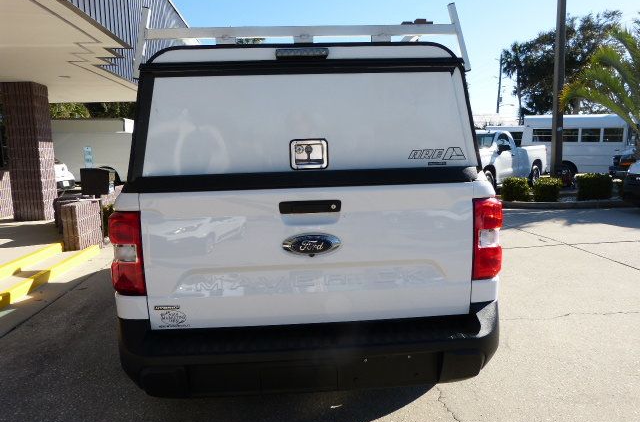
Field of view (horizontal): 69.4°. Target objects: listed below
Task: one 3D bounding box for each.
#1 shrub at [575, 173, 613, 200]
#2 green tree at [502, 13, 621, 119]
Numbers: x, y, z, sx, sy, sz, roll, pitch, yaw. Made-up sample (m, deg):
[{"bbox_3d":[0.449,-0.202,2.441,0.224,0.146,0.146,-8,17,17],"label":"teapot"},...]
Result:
[{"bbox_3d":[6.905,-0.634,11.586,0.840,0.640,0.800,-1,7,0],"label":"shrub"},{"bbox_3d":[17.646,-8.858,34.212,8.800,11.000,8.000,-1,7,0],"label":"green tree"}]

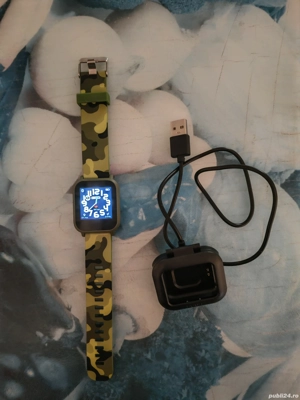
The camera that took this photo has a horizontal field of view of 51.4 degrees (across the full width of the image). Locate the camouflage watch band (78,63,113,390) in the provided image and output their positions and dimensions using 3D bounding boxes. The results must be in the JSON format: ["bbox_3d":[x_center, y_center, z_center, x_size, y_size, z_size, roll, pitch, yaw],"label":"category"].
[{"bbox_3d":[-0.040,0.015,0.234,0.025,0.009,0.242,-2,88,0],"label":"camouflage watch band"}]

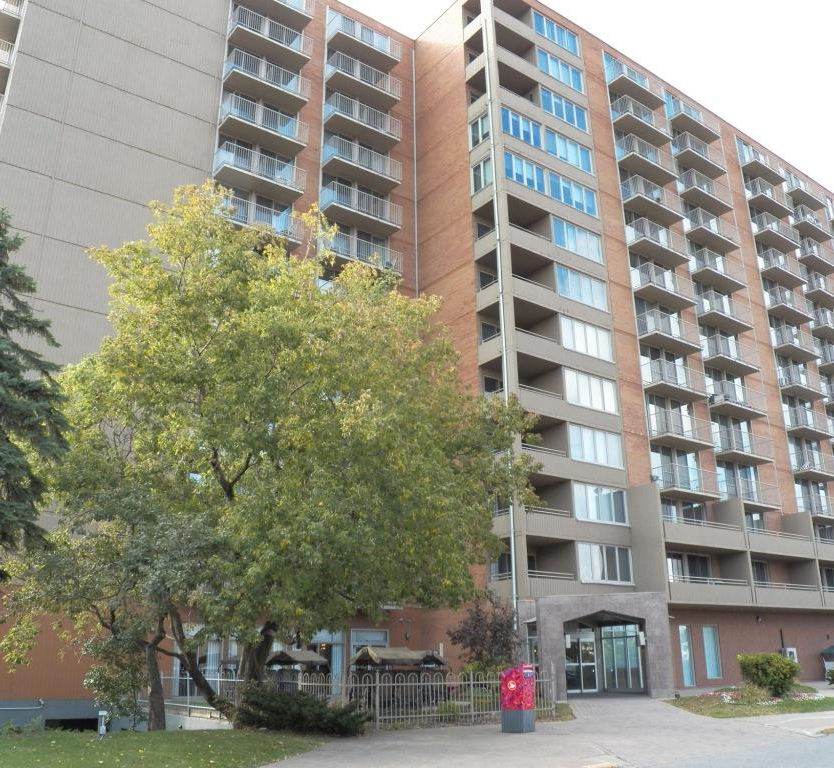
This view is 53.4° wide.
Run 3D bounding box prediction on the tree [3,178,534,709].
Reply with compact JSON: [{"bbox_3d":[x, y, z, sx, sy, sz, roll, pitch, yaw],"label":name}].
[{"bbox_3d":[-3.230,1.015,19.593,11.800,13.200,10.500,-1,-19,0],"label":"tree"}]

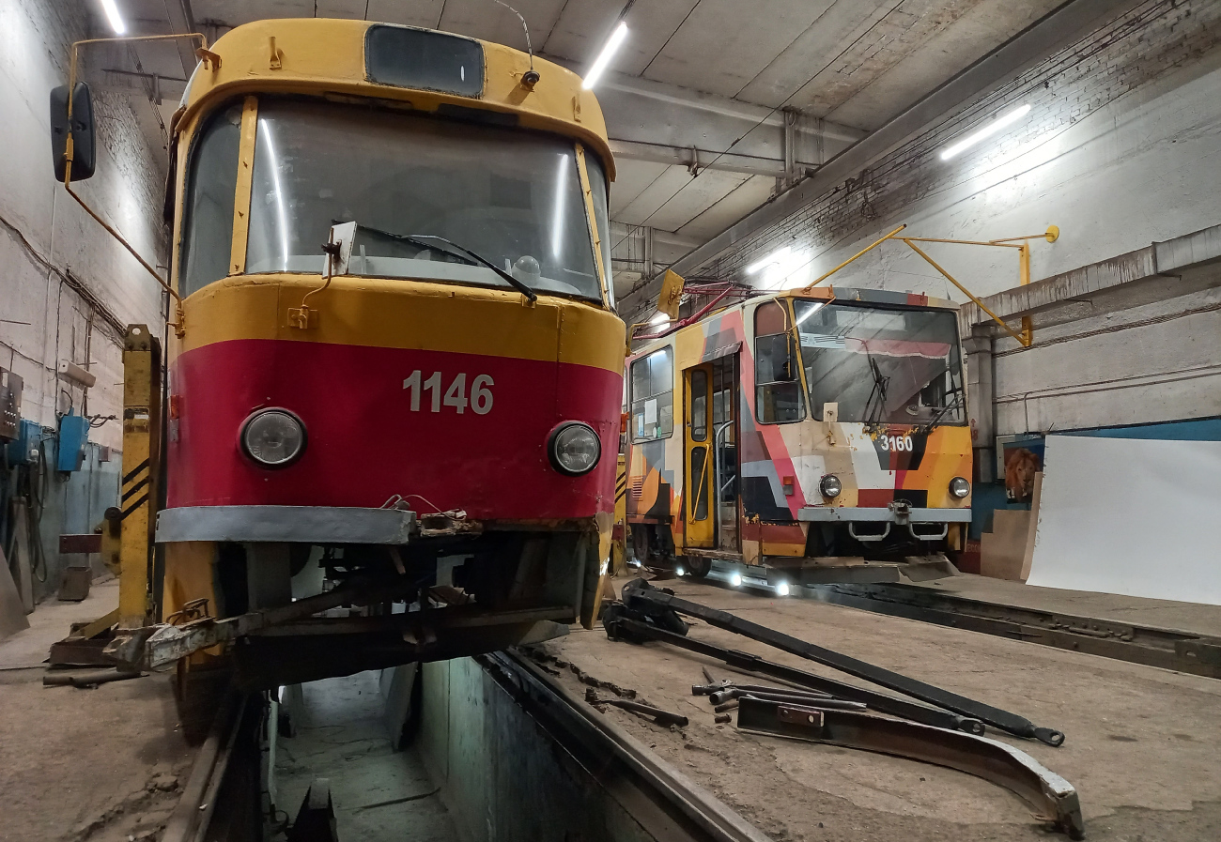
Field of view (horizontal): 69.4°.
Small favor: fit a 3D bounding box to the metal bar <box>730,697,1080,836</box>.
[{"bbox_3d":[1.038,1.191,3.205,0.330,0.140,1.460,3,-6,-30],"label":"metal bar"}]

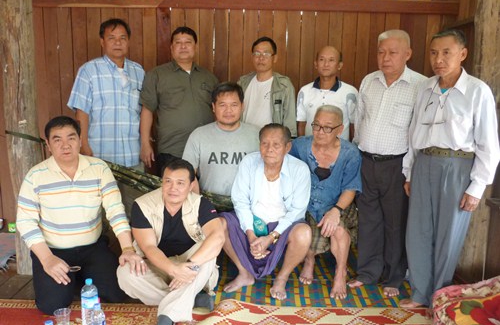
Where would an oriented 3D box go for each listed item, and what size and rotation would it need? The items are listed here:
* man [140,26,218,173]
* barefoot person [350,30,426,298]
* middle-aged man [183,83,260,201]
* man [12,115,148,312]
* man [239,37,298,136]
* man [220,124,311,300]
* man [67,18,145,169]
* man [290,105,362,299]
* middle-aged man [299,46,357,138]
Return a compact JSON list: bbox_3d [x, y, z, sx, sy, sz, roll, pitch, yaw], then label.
[{"bbox_3d":[-0.473,-0.142,3.527,0.560,1.680,0.320,-1,10,-10],"label":"man"},{"bbox_3d":[0.840,0.001,3.011,0.500,1.610,0.320,6,11,28],"label":"barefoot person"},{"bbox_3d":[-0.167,0.136,3.118,0.540,1.280,0.600,0,10,-4],"label":"middle-aged man"},{"bbox_3d":[-1.004,0.269,2.858,0.640,1.080,0.640,-2,10,-18],"label":"man"},{"bbox_3d":[0.102,-0.112,3.582,0.460,1.620,0.290,1,10,0],"label":"man"},{"bbox_3d":[0.136,0.268,3.048,0.560,1.050,0.580,2,10,8],"label":"man"},{"bbox_3d":[-0.958,-0.128,3.348,0.530,1.700,0.300,-3,10,-20],"label":"man"},{"bbox_3d":[0.497,0.211,3.119,0.480,1.150,0.660,4,10,20],"label":"man"},{"bbox_3d":[0.586,-0.088,3.656,0.480,1.560,0.280,2,10,8],"label":"middle-aged man"}]

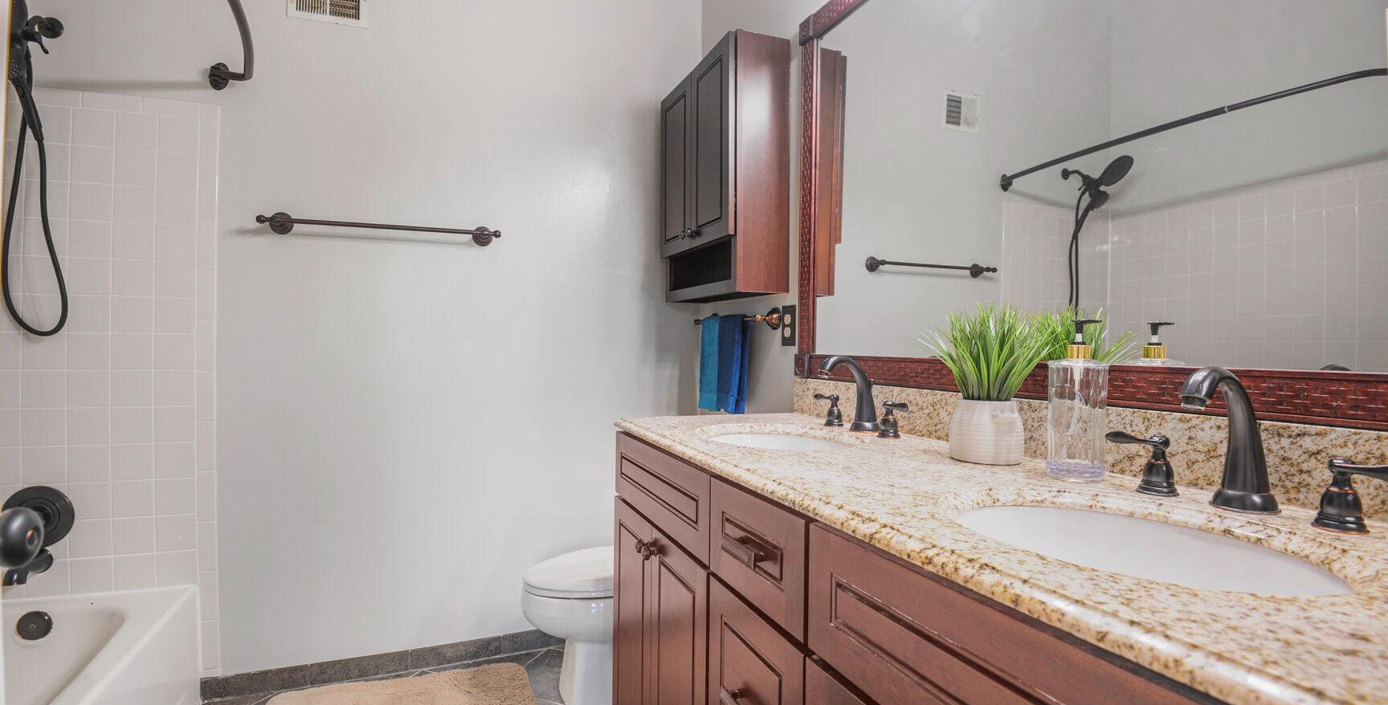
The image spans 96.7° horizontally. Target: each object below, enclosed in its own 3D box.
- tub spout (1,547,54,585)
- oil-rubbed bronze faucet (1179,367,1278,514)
[{"bbox_3d":[-1.837,0.592,1.688,0.074,0.075,0.148,0,0,-23],"label":"tub spout"},{"bbox_3d":[0.591,0.097,0.689,0.172,0.164,0.068,0,0,-23],"label":"oil-rubbed bronze faucet"}]

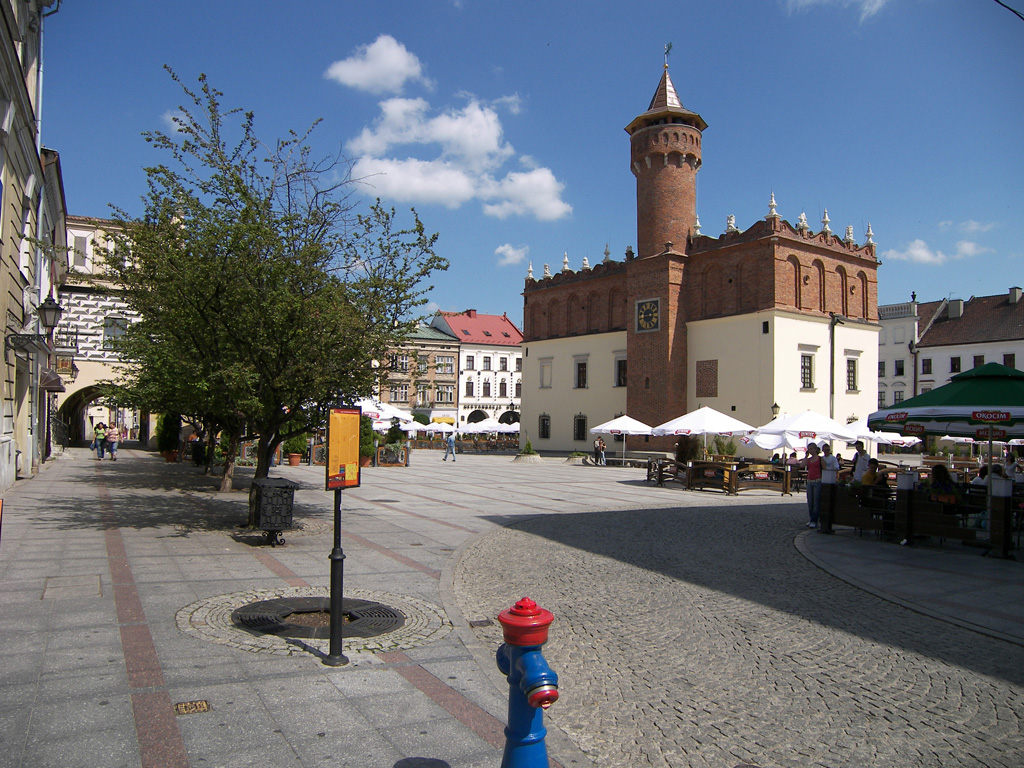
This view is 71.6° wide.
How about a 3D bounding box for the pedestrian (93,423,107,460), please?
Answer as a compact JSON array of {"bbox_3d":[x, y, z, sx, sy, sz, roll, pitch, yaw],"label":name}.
[{"bbox_3d":[-17.609,2.440,30.437,0.550,1.630,0.400,2,-3,-29],"label":"pedestrian"}]

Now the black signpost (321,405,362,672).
[{"bbox_3d":[-1.321,1.147,5.478,0.200,1.950,0.390,-1,-3,27],"label":"black signpost"}]

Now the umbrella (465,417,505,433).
[{"bbox_3d":[-2.102,4.370,62.923,3.800,2.800,3.800,1,-3,0],"label":"umbrella"}]

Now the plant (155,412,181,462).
[{"bbox_3d":[-14.998,2.336,31.000,1.030,2.180,1.030,1,-3,0],"label":"plant"}]

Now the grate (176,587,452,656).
[{"bbox_3d":[-1.681,2.022,6.200,2.280,0.080,2.280,3,-5,0],"label":"grate"}]

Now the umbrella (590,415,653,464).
[{"bbox_3d":[6.567,3.353,42.418,3.750,3.000,3.750,1,-3,0],"label":"umbrella"}]

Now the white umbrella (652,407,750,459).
[{"bbox_3d":[7.988,2.438,29.231,3.000,3.020,3.000,2,-3,-33],"label":"white umbrella"}]

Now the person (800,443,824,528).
[{"bbox_3d":[5.821,1.973,13.800,0.500,1.660,0.360,-1,-4,27],"label":"person"}]

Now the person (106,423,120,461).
[{"bbox_3d":[-17.031,2.431,30.437,0.580,1.630,0.400,2,-3,-29],"label":"person"}]

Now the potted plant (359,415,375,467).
[{"bbox_3d":[-6.706,2.586,32.500,0.880,2.380,0.880,1,-3,0],"label":"potted plant"}]

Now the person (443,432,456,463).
[{"bbox_3d":[-3.537,3.537,40.339,0.720,1.680,0.500,1,-3,-6],"label":"person"}]

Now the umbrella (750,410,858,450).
[{"bbox_3d":[10.841,2.368,25.923,3.750,2.800,3.750,1,-3,0],"label":"umbrella"}]

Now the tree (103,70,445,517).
[{"bbox_3d":[-4.115,-1.486,12.200,5.500,7.700,5.300,1,-3,0],"label":"tree"}]

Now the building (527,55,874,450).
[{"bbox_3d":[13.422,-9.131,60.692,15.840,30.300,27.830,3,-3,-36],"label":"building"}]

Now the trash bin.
[{"bbox_3d":[-3.529,1.889,10.589,0.570,1.000,0.500,2,-3,-29],"label":"trash bin"}]

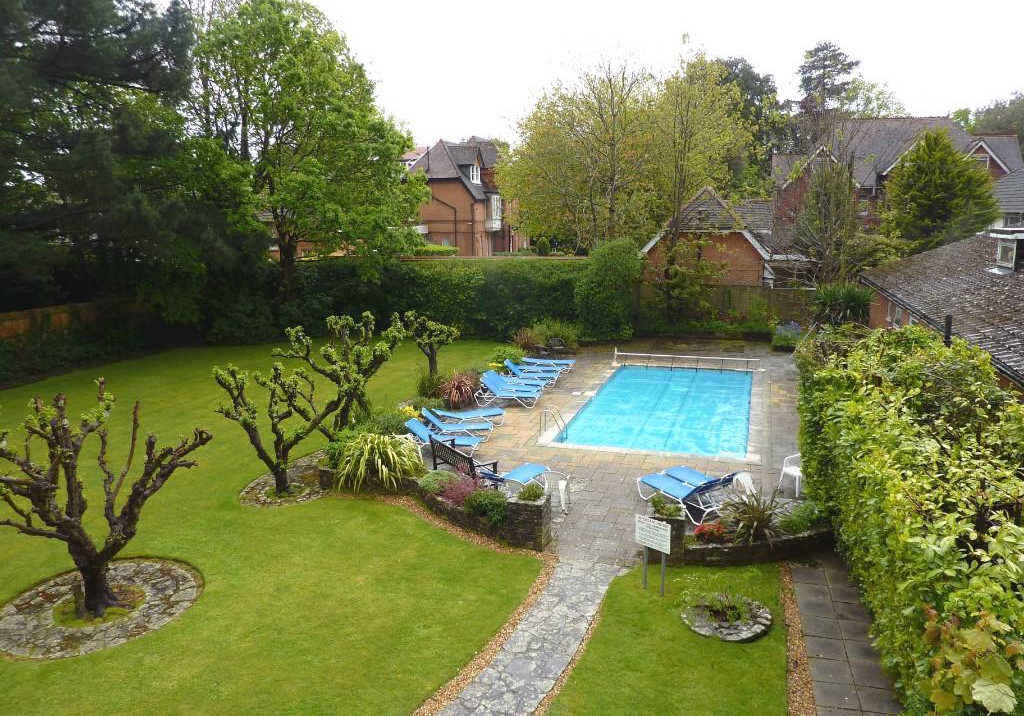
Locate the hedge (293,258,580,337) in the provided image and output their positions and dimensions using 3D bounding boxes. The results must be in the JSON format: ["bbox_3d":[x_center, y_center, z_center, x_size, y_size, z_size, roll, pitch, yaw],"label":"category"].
[{"bbox_3d":[-3.582,-2.719,33.797,14.400,3.560,1.700,3,12,18],"label":"hedge"}]

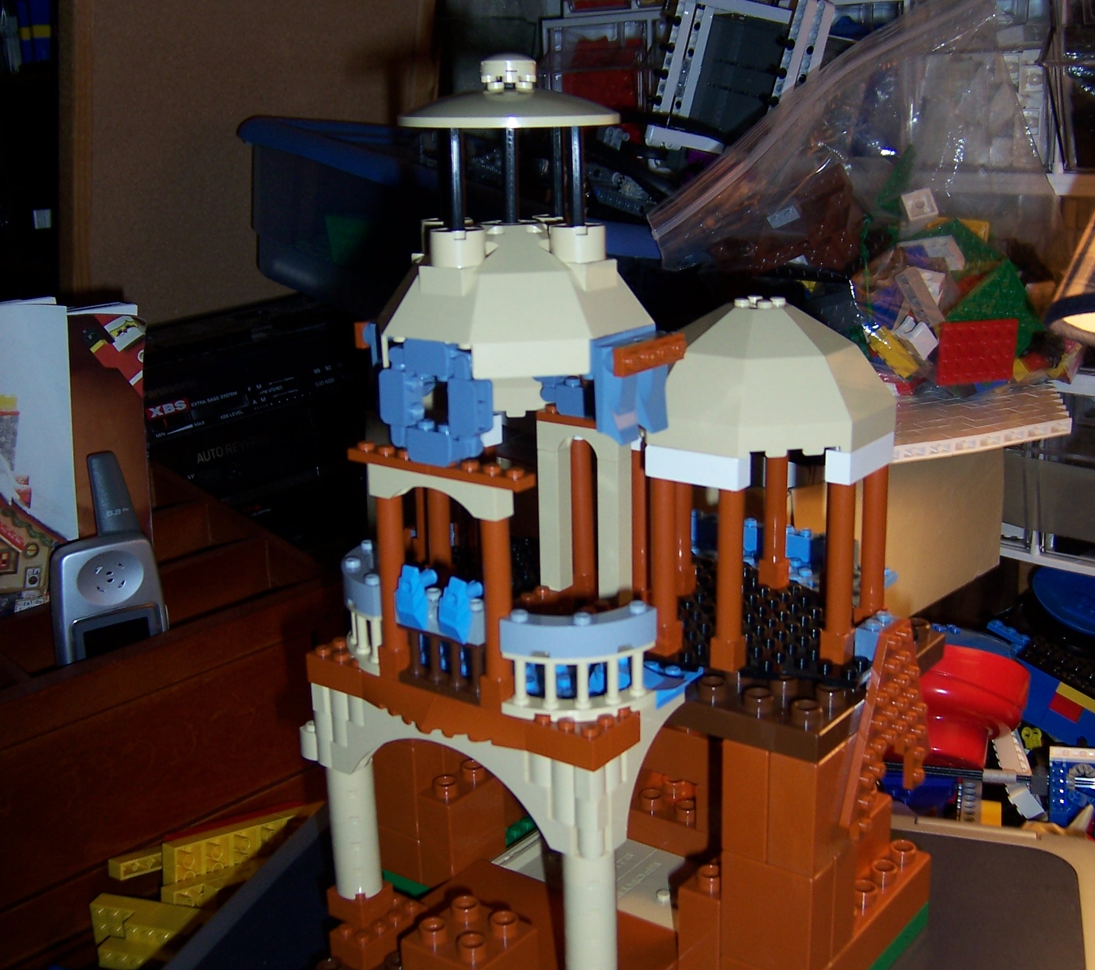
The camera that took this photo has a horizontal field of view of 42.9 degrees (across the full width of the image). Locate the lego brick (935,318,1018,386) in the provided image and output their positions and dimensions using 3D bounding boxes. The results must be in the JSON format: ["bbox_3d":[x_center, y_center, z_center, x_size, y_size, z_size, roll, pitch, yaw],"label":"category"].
[{"bbox_3d":[0.219,-0.068,0.709,0.048,0.032,0.005,-6,15,-22],"label":"lego brick"}]

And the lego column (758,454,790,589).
[{"bbox_3d":[0.081,0.008,0.497,0.008,0.058,0.008,11,20,36],"label":"lego column"}]

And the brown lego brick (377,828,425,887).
[{"bbox_3d":[-0.051,0.138,0.550,0.032,0.019,0.032,10,19,36],"label":"brown lego brick"}]

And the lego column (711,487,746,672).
[{"bbox_3d":[0.056,0.028,0.428,0.008,0.058,0.008,11,20,36],"label":"lego column"}]

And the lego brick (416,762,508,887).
[{"bbox_3d":[-0.032,0.129,0.531,0.016,0.042,0.032,11,20,36],"label":"lego brick"}]

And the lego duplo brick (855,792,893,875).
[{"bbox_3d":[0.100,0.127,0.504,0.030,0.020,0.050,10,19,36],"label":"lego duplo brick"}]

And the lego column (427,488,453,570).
[{"bbox_3d":[-0.038,0.010,0.499,0.008,0.058,0.008,11,20,36],"label":"lego column"}]

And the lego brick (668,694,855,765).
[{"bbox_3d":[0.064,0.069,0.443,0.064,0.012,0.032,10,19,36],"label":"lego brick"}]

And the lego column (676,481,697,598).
[{"bbox_3d":[0.048,0.011,0.496,0.008,0.058,0.008,10,19,36],"label":"lego column"}]

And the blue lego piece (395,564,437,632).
[{"bbox_3d":[-0.039,0.034,0.412,0.007,0.018,0.011,10,19,36],"label":"blue lego piece"}]

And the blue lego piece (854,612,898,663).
[{"bbox_3d":[0.106,0.048,0.449,0.008,0.011,0.016,10,19,36],"label":"blue lego piece"}]

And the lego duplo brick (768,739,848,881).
[{"bbox_3d":[0.083,0.094,0.432,0.016,0.042,0.032,11,20,36],"label":"lego duplo brick"}]

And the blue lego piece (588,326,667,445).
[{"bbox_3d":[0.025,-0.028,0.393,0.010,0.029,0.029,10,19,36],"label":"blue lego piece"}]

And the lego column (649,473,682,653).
[{"bbox_3d":[0.037,0.026,0.444,0.008,0.058,0.008,10,19,36],"label":"lego column"}]

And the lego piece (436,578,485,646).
[{"bbox_3d":[-0.025,0.036,0.405,0.011,0.018,0.013,11,20,36],"label":"lego piece"}]

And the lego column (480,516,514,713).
[{"bbox_3d":[-0.015,0.036,0.398,0.008,0.058,0.008,10,19,36],"label":"lego column"}]

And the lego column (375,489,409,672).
[{"bbox_3d":[-0.047,0.030,0.422,0.008,0.058,0.008,-1,15,0],"label":"lego column"}]

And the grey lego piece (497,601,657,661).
[{"bbox_3d":[0.010,0.042,0.400,0.045,0.011,0.015,-3,16,-7],"label":"grey lego piece"}]

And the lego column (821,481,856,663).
[{"bbox_3d":[0.091,0.027,0.434,0.008,0.058,0.008,10,19,36],"label":"lego column"}]

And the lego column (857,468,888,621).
[{"bbox_3d":[0.105,0.024,0.449,0.008,0.058,0.008,10,19,36],"label":"lego column"}]

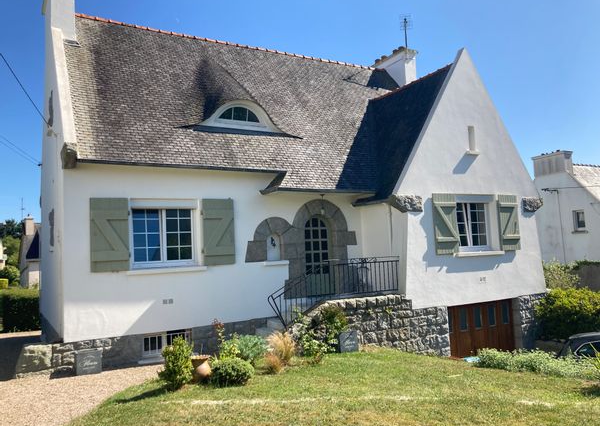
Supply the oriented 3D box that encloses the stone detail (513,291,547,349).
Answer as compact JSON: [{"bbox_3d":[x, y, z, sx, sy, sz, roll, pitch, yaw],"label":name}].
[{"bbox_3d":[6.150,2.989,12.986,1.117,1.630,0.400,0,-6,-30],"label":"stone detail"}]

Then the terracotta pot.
[{"bbox_3d":[-1.568,2.451,7.649,0.313,0.424,0.313,-3,-4,0],"label":"terracotta pot"}]

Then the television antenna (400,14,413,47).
[{"bbox_3d":[3.756,-6.337,17.036,0.420,1.200,0.550,-4,-5,14],"label":"television antenna"}]

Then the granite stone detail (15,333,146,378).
[{"bbox_3d":[-3.947,2.585,8.878,2.170,0.628,0.350,0,-6,-30],"label":"granite stone detail"}]

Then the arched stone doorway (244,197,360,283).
[{"bbox_3d":[0.070,0.796,12.011,3.202,2.262,0.303,0,-5,-32],"label":"arched stone doorway"}]

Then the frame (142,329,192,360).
[{"bbox_3d":[-2.623,2.586,9.666,0.974,0.467,0.100,0,-6,-30],"label":"frame"}]

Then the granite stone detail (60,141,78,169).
[{"bbox_3d":[-4.218,-1.044,8.841,0.245,0.416,0.500,0,-6,-30],"label":"granite stone detail"}]

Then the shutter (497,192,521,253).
[{"bbox_3d":[5.470,0.261,12.647,0.740,1.430,0.060,0,-6,-30],"label":"shutter"}]

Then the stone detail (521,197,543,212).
[{"bbox_3d":[6.254,-0.216,13.245,0.869,0.374,0.283,0,-5,-32],"label":"stone detail"}]

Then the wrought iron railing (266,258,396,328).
[{"bbox_3d":[0.848,1.625,10.322,3.397,1.244,0.080,0,-6,-30],"label":"wrought iron railing"}]

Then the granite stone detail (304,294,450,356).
[{"bbox_3d":[1.601,2.476,10.253,3.939,1.495,0.404,0,-5,-32],"label":"granite stone detail"}]

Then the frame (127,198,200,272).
[{"bbox_3d":[-2.859,0.438,10.227,1.454,1.434,0.152,0,-5,-32],"label":"frame"}]

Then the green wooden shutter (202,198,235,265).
[{"bbox_3d":[-1.709,0.395,10.315,0.684,1.385,0.060,0,-6,-30],"label":"green wooden shutter"}]

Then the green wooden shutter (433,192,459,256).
[{"bbox_3d":[3.425,0.264,11.340,0.758,1.424,0.050,0,-5,-32],"label":"green wooden shutter"}]

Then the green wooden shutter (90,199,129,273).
[{"bbox_3d":[-3.708,0.429,9.526,0.717,1.439,0.051,0,-5,-32],"label":"green wooden shutter"}]

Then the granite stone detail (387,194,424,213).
[{"bbox_3d":[2.341,-0.205,10.835,0.848,0.389,0.283,0,-5,-32],"label":"granite stone detail"}]

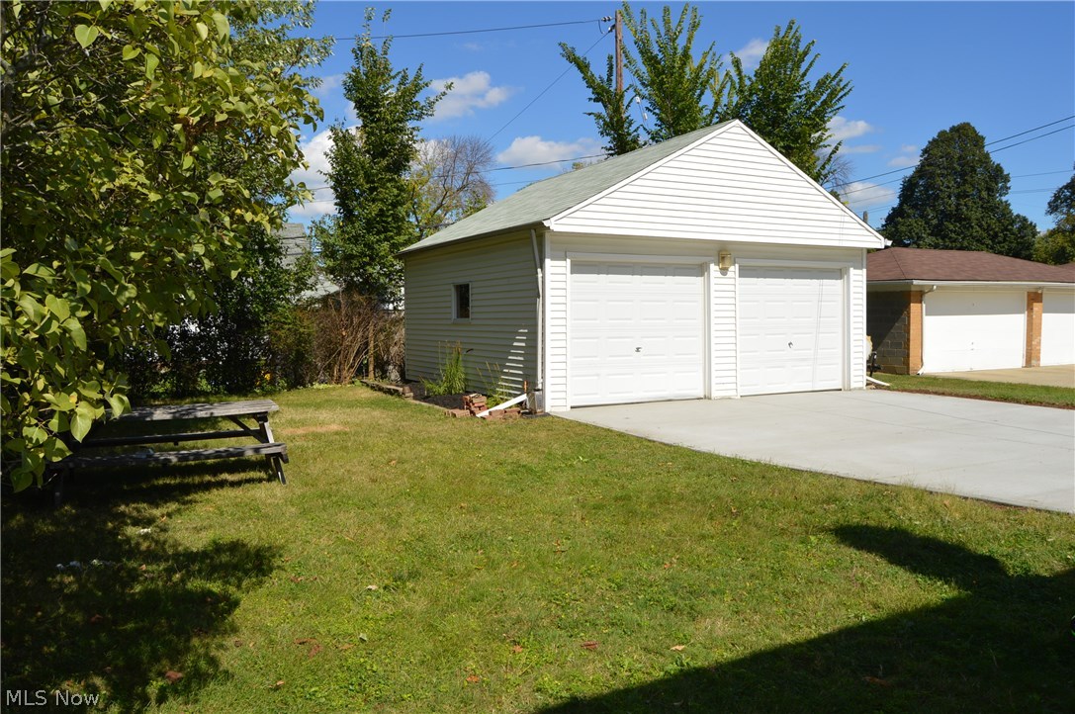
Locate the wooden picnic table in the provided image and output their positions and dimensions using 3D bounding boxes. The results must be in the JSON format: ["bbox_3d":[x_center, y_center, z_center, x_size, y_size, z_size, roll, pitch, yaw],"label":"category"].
[{"bbox_3d":[-3.397,0.835,7.526,1.830,0.730,1.500,-2,3,-25],"label":"wooden picnic table"}]

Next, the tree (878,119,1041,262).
[{"bbox_3d":[21.580,-6.374,41.283,8.160,11.080,8.000,1,3,27],"label":"tree"}]

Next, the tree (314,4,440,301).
[{"bbox_3d":[-3.531,-3.705,18.413,2.860,8.360,2.900,-1,3,-11],"label":"tree"}]

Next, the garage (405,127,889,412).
[{"bbox_3d":[1.531,-1.572,15.126,6.500,4.220,6.580,-2,3,-27],"label":"garage"}]

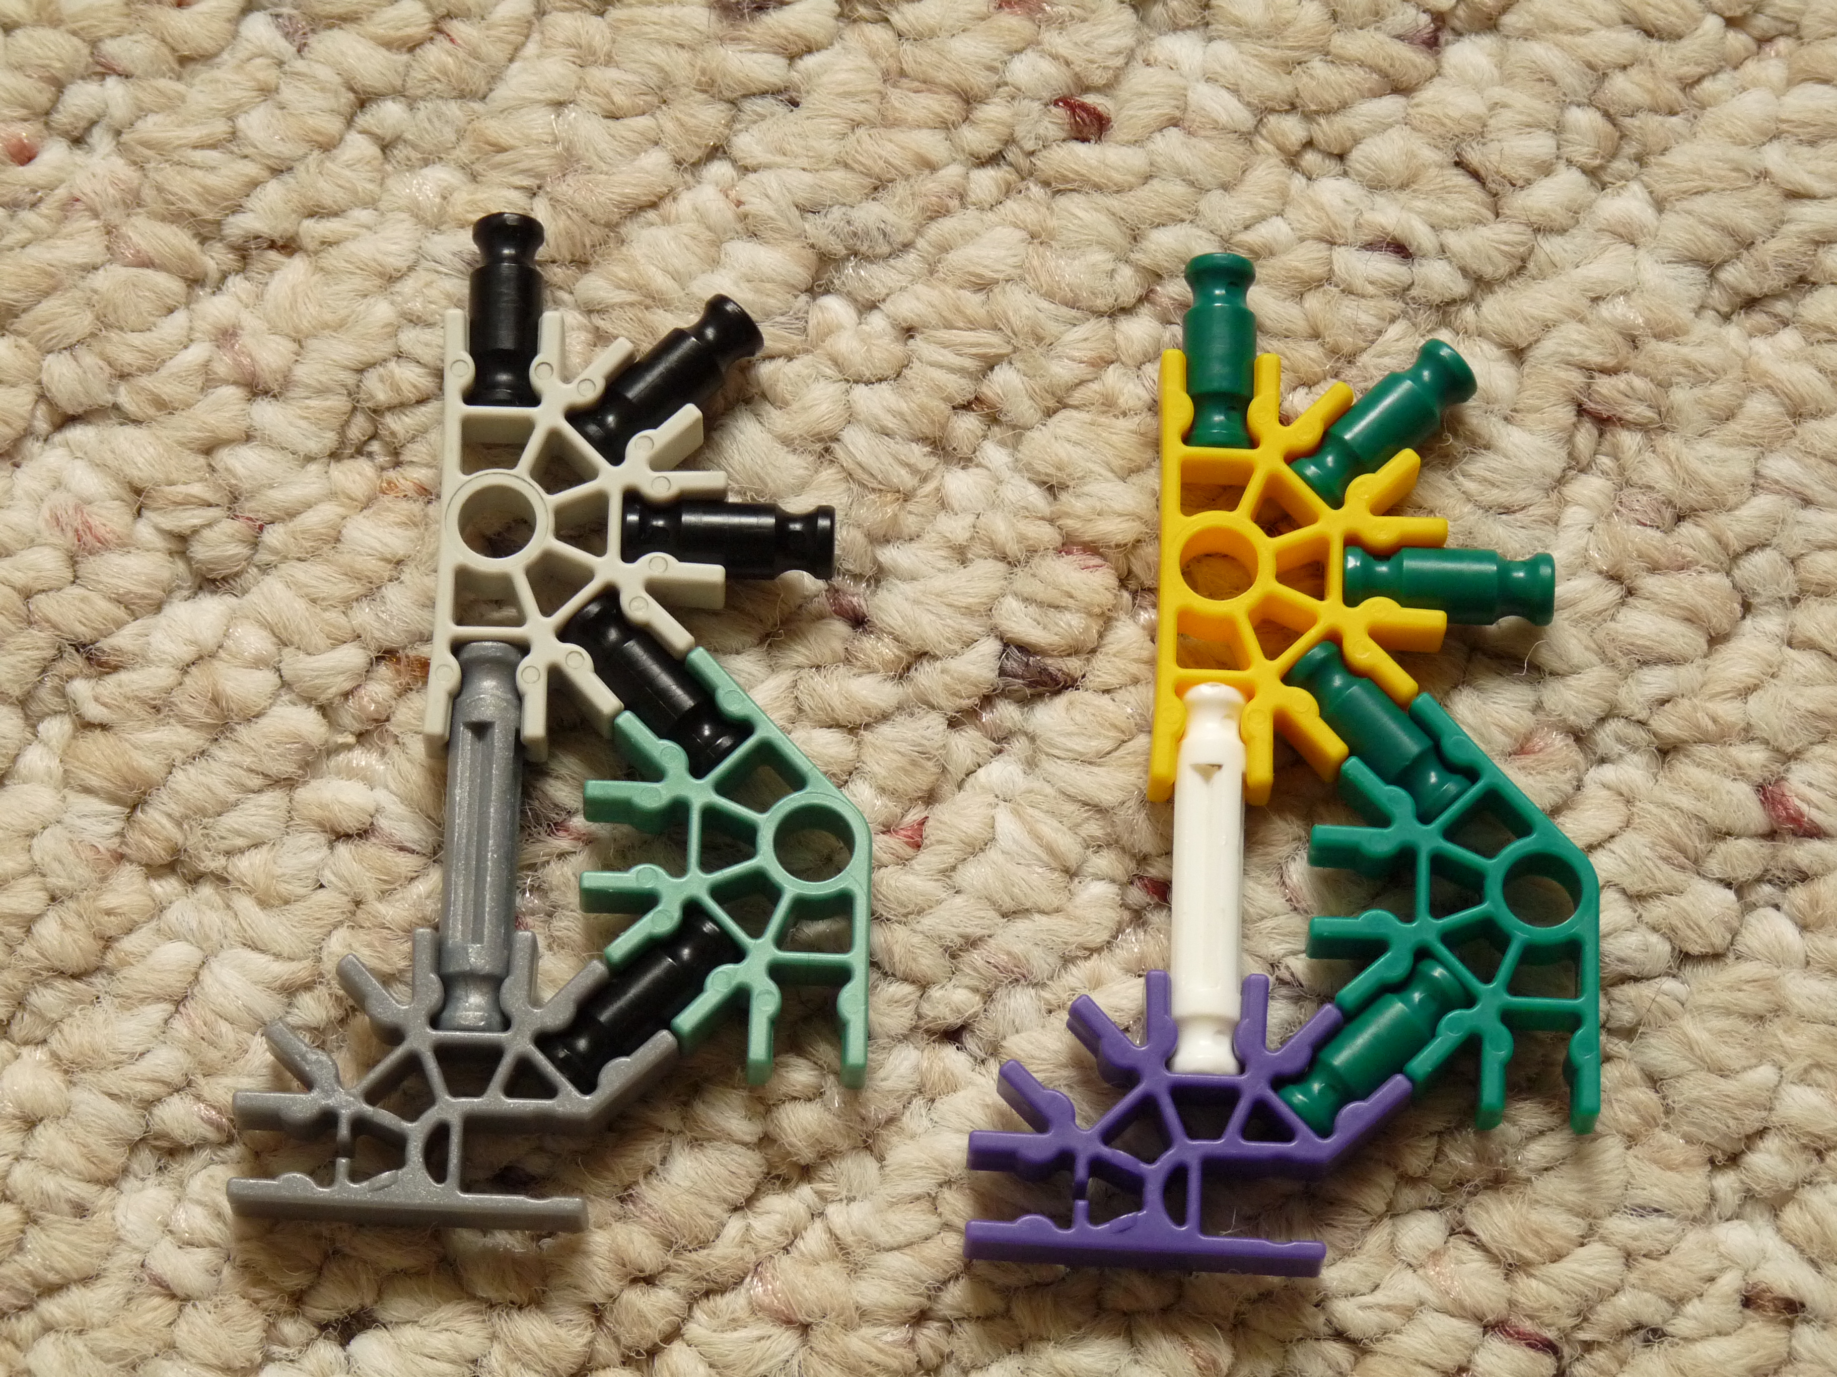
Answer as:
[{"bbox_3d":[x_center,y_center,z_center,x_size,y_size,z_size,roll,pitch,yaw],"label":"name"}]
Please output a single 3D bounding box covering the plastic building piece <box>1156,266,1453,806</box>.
[{"bbox_3d":[0.031,-0.010,0.595,0.023,0.006,0.040,2,70,0],"label":"plastic building piece"}]

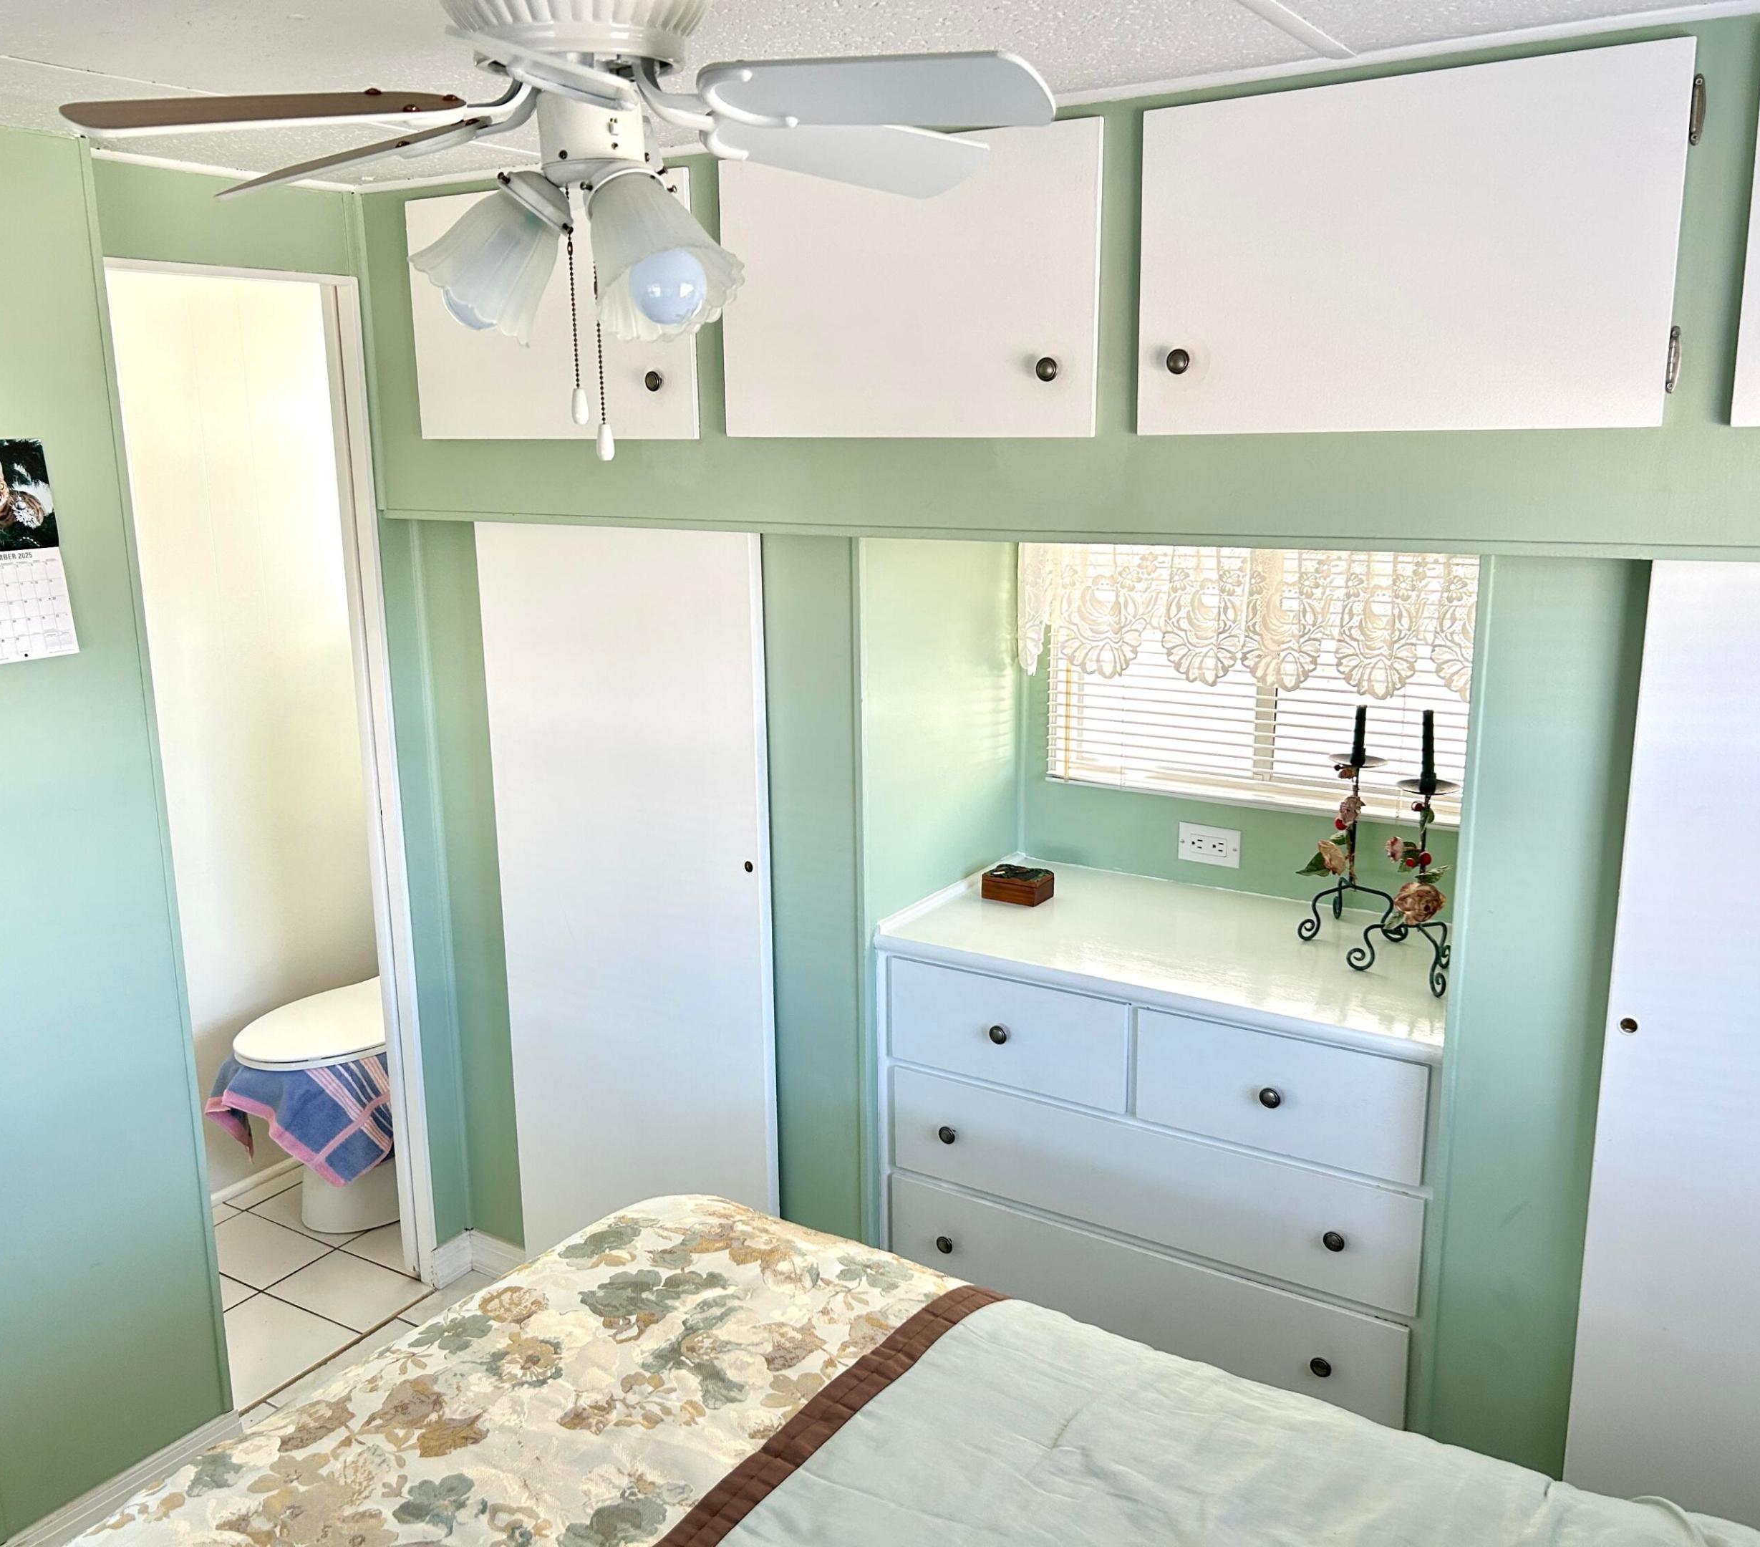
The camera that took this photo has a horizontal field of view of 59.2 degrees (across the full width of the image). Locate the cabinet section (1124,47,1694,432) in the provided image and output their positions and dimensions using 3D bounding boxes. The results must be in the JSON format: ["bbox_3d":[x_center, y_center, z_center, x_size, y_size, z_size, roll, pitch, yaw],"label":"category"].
[{"bbox_3d":[0.698,-0.642,1.979,0.617,0.397,0.380,7,15,32],"label":"cabinet section"}]

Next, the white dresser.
[{"bbox_3d":[0.518,0.715,2.610,0.915,0.925,0.545,7,15,33],"label":"white dresser"}]

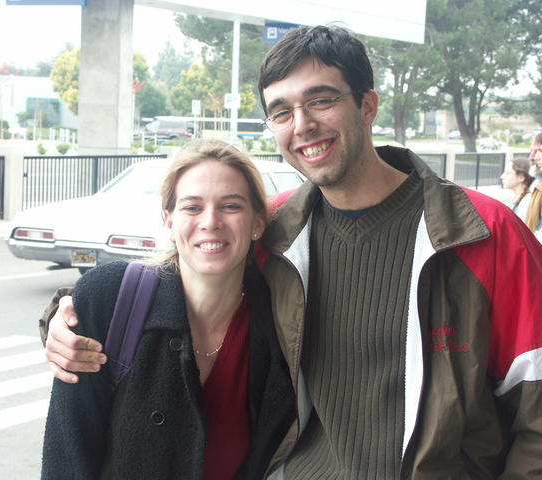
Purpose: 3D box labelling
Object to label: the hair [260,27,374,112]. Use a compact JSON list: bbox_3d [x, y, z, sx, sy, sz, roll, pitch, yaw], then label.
[{"bbox_3d":[0.070,-0.254,2.130,0.175,0.165,0.205,-13,4,21],"label":"hair"}]

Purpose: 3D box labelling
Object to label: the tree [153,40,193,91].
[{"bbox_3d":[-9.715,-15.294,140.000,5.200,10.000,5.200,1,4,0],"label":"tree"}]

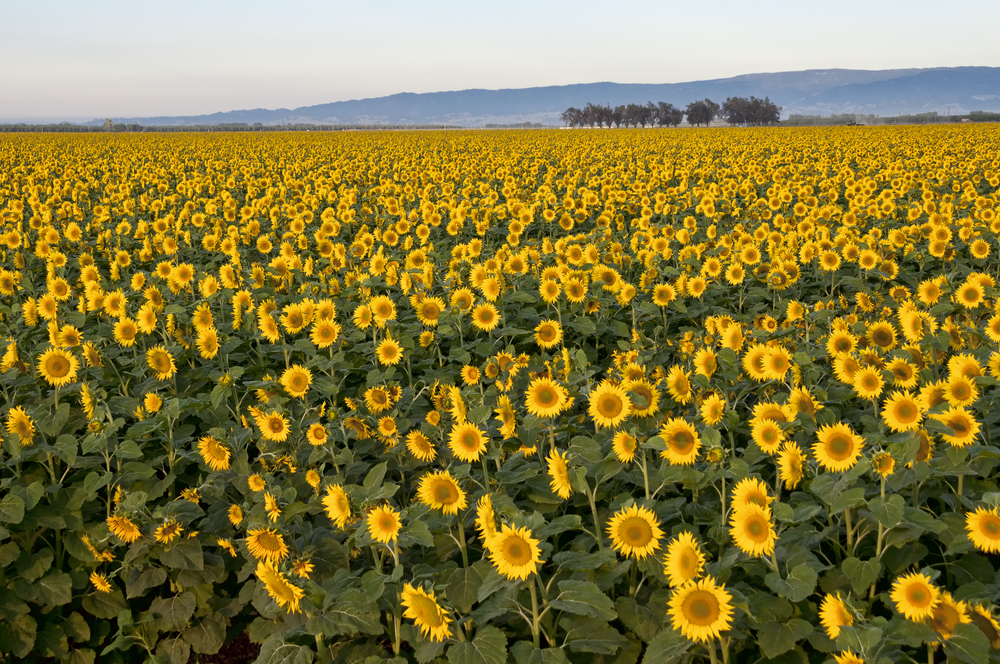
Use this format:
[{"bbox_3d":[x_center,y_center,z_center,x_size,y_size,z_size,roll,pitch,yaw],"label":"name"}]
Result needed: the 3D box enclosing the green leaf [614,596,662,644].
[{"bbox_3d":[0.539,1.119,6.800,0.190,0.190,0.060,1,-29,5],"label":"green leaf"}]

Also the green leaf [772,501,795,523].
[{"bbox_3d":[1.298,0.822,8.000,0.100,0.110,0.050,1,-26,10],"label":"green leaf"}]

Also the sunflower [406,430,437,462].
[{"bbox_3d":[-0.409,0.596,9.100,0.170,0.175,0.065,5,29,37],"label":"sunflower"}]

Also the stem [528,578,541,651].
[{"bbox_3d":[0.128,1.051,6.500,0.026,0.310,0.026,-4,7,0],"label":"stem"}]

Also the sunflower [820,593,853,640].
[{"bbox_3d":[1.207,1.017,6.250,0.070,0.180,0.170,-11,12,-40],"label":"sunflower"}]

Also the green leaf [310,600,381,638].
[{"bbox_3d":[-0.548,1.016,6.200,0.260,0.120,0.150,-1,7,-6],"label":"green leaf"}]

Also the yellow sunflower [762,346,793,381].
[{"bbox_3d":[1.667,0.189,10.500,0.206,0.210,0.076,4,6,31],"label":"yellow sunflower"}]

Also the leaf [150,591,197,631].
[{"bbox_3d":[-1.663,1.418,8.900,0.230,0.080,0.230,-2,49,-11],"label":"leaf"}]

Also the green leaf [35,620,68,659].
[{"bbox_3d":[-1.844,1.263,7.200,0.140,0.160,0.070,-1,7,-6],"label":"green leaf"}]

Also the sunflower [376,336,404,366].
[{"bbox_3d":[-0.752,0.134,12.000,0.195,0.195,0.060,0,2,-1],"label":"sunflower"}]

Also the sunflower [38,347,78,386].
[{"bbox_3d":[-2.532,0.197,10.000,0.238,0.235,0.065,-2,1,-10],"label":"sunflower"}]

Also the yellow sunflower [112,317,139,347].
[{"bbox_3d":[-2.850,0.011,13.300,0.215,0.225,0.075,2,4,18],"label":"yellow sunflower"}]

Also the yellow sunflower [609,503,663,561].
[{"bbox_3d":[0.535,0.788,6.900,0.222,0.222,0.070,1,0,4],"label":"yellow sunflower"}]

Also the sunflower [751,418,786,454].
[{"bbox_3d":[1.332,0.520,8.700,0.185,0.185,0.060,4,-2,31],"label":"sunflower"}]

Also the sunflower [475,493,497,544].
[{"bbox_3d":[-0.046,0.746,6.950,0.070,0.205,0.200,-7,9,-19],"label":"sunflower"}]

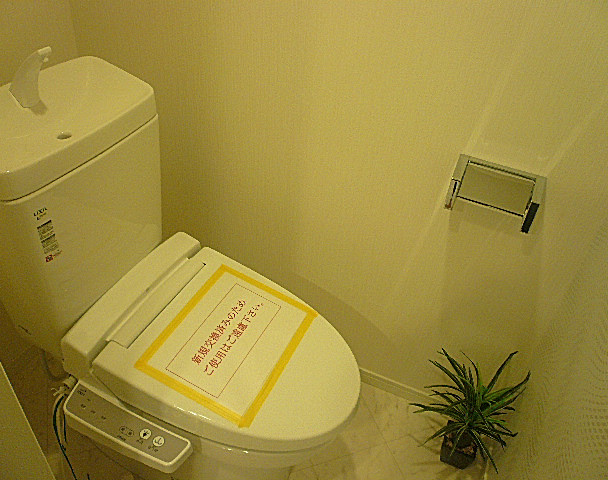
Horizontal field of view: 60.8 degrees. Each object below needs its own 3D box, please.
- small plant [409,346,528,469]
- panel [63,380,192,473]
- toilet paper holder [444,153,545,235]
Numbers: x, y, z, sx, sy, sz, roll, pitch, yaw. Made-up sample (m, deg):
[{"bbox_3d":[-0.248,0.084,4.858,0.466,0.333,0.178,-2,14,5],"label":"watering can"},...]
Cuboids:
[{"bbox_3d":[0.395,0.440,1.271,0.245,0.305,0.210,20,41,15],"label":"small plant"},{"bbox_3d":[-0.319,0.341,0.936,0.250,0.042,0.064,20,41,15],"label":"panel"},{"bbox_3d":[0.356,-0.089,0.972,0.162,0.064,0.102,20,41,15],"label":"toilet paper holder"}]

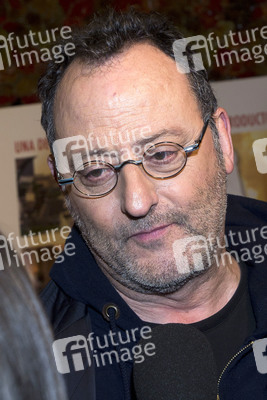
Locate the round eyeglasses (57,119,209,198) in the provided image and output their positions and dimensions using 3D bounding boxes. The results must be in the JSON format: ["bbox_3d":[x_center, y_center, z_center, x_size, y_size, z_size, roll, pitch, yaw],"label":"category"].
[{"bbox_3d":[0.001,-0.047,0.700,0.152,0.045,0.138,-14,20,9],"label":"round eyeglasses"}]

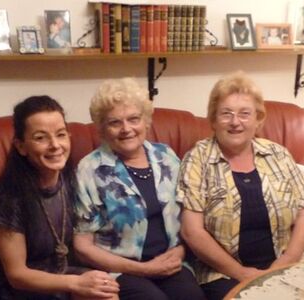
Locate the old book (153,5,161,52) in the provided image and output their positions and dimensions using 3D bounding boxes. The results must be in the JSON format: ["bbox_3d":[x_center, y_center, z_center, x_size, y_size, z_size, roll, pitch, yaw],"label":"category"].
[{"bbox_3d":[0.007,-0.569,1.534,0.034,0.201,0.140,-4,17,-13],"label":"old book"}]

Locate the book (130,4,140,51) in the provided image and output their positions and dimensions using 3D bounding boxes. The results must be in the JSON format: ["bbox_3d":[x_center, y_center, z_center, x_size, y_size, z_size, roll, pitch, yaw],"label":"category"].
[{"bbox_3d":[-0.089,-0.558,1.513,0.041,0.196,0.140,-4,17,-13],"label":"book"}]

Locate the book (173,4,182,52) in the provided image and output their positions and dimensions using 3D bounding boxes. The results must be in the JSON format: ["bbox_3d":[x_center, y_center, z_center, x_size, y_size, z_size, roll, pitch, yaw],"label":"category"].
[{"bbox_3d":[0.102,-0.577,1.555,0.035,0.199,0.140,-4,17,-13],"label":"book"}]

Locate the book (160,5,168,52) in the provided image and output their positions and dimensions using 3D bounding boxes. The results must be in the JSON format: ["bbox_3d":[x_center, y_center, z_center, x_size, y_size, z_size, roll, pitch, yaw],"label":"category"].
[{"bbox_3d":[0.041,-0.572,1.541,0.034,0.203,0.140,-4,17,-13],"label":"book"}]

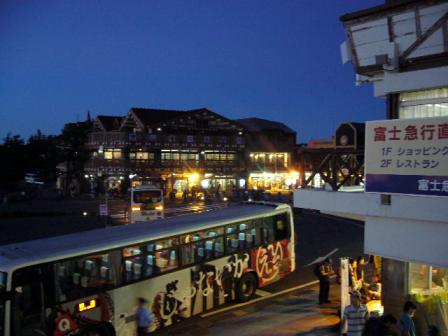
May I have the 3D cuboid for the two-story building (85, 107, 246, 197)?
[{"bbox_3d":[-8.600,-2.100,63.500,19.800,11.700,13.000,0,0,-22],"label":"two-story building"}]

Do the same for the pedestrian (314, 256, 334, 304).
[{"bbox_3d":[3.640,4.070,16.400,0.580,1.700,0.520,0,0,23],"label":"pedestrian"}]

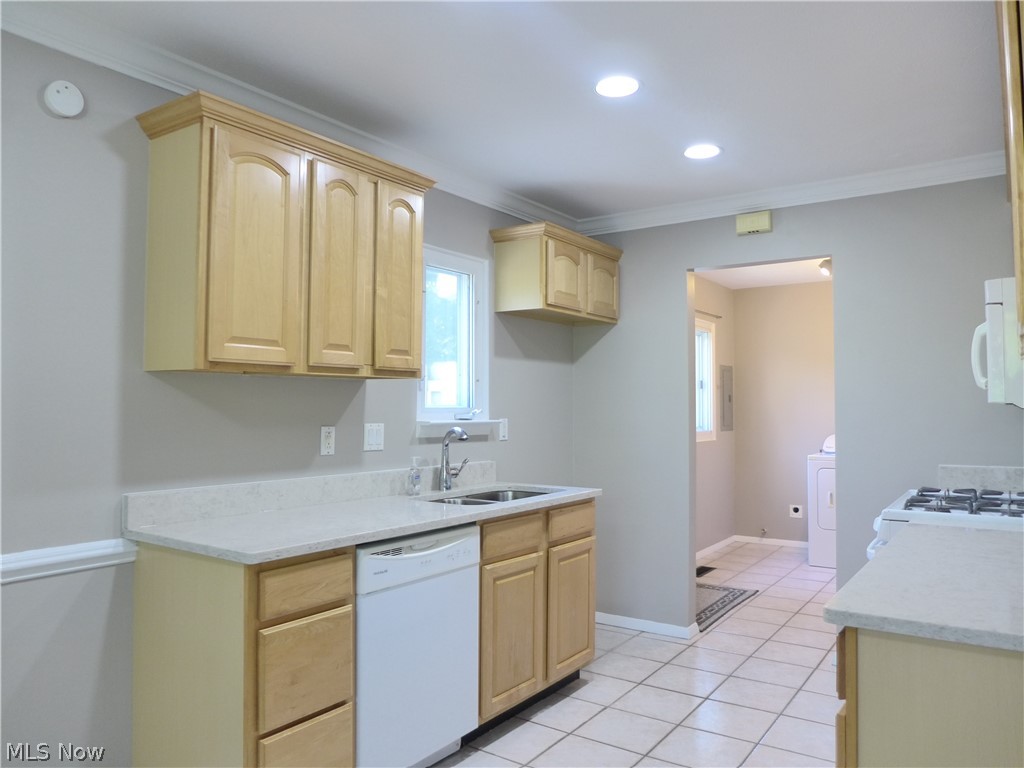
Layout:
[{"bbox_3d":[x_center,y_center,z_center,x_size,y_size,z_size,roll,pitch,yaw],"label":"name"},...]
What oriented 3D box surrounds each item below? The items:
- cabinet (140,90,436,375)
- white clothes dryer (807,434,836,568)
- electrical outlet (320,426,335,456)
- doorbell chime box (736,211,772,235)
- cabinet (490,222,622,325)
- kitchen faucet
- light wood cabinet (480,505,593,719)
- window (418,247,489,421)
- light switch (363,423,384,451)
[{"bbox_3d":[-0.761,-0.441,2.604,0.367,0.828,1.042,-1,-2,36],"label":"cabinet"},{"bbox_3d":[2.966,0.985,6.025,0.700,1.080,0.670,-1,-2,36],"label":"white clothes dryer"},{"bbox_3d":[-0.748,0.234,2.905,0.010,0.115,0.071,-1,-2,36],"label":"electrical outlet"},{"bbox_3d":[1.310,-0.875,3.854,0.173,0.103,0.051,-1,-3,35],"label":"doorbell chime box"},{"bbox_3d":[0.282,-0.589,4.018,0.369,0.435,0.851,-1,-2,36],"label":"cabinet"},{"bbox_3d":[-0.240,0.350,3.305,0.182,0.294,0.113,-1,-2,36],"label":"kitchen faucet"},{"bbox_3d":[-0.100,0.959,3.251,0.620,0.863,0.915,-1,-2,36],"label":"light wood cabinet"},{"bbox_3d":[-0.301,-0.239,3.573,0.090,0.848,0.545,-1,-2,36],"label":"window"},{"bbox_3d":[-0.599,0.233,3.107,0.010,0.117,0.118,-1,-2,36],"label":"light switch"}]

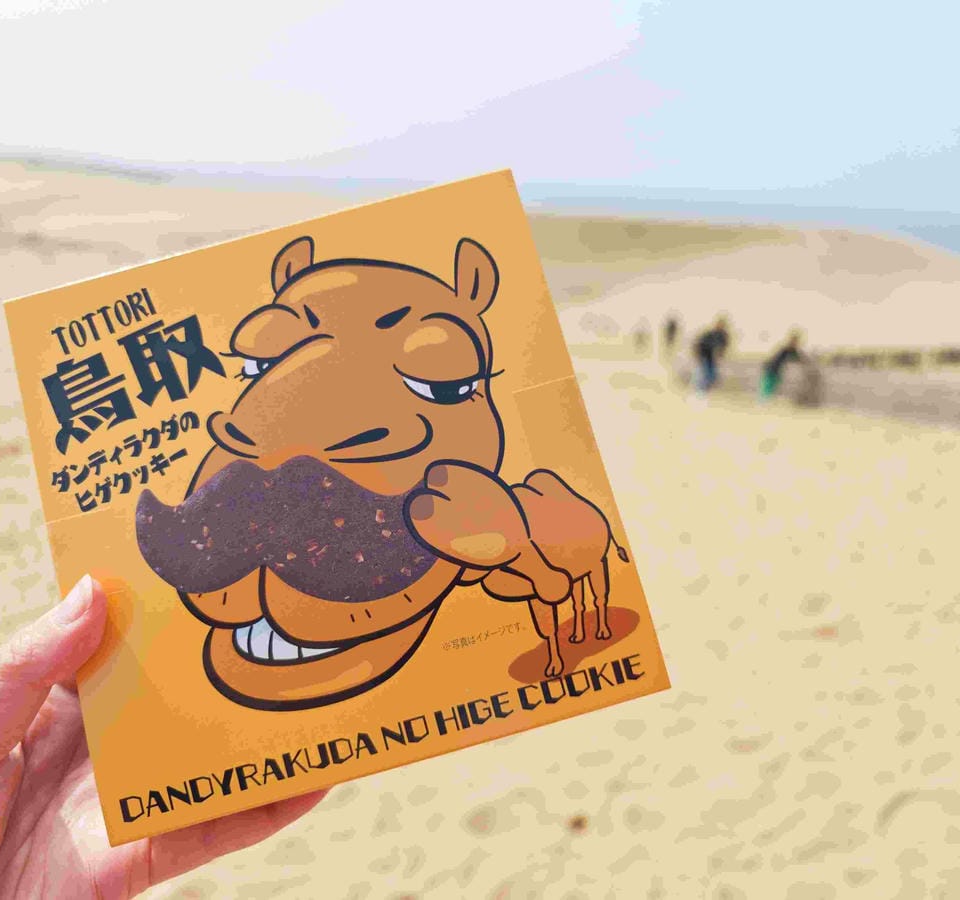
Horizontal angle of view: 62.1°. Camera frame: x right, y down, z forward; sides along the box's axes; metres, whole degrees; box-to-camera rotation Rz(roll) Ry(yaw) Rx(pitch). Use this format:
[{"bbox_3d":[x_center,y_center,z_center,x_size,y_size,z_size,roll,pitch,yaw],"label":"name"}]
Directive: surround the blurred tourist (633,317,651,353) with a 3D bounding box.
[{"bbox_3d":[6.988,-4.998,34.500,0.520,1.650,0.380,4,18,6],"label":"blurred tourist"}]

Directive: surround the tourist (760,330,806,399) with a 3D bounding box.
[{"bbox_3d":[6.471,-1.823,17.000,0.850,1.450,0.550,1,18,-6],"label":"tourist"}]

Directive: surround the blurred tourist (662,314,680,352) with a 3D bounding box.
[{"bbox_3d":[8.046,-4.895,33.500,0.520,1.660,0.380,4,18,6],"label":"blurred tourist"}]

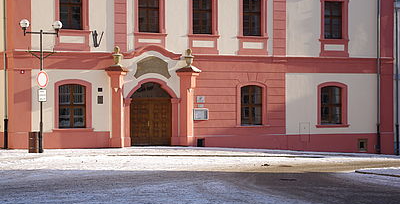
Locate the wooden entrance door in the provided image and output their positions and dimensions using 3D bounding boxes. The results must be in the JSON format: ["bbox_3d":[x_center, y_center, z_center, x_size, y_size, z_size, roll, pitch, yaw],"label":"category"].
[{"bbox_3d":[-2.217,0.909,41.286,1.975,2.154,0.150,0,0,-26],"label":"wooden entrance door"}]

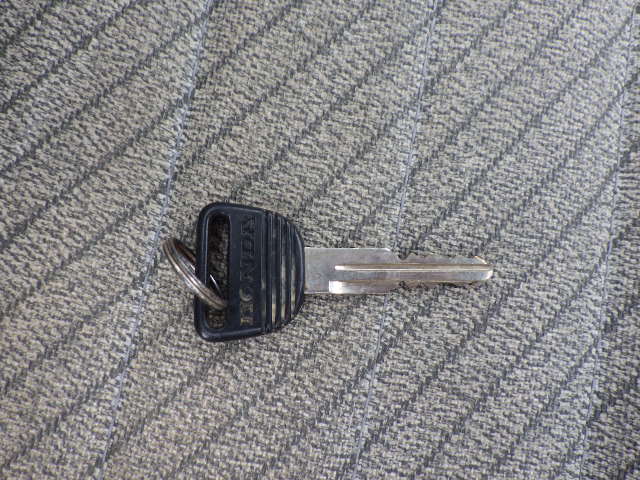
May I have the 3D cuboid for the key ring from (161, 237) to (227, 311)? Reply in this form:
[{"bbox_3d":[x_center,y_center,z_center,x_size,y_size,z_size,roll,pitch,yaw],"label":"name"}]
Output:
[{"bbox_3d":[-0.028,0.007,0.115,0.004,0.021,0.021,-43,90,-17],"label":"key ring"}]

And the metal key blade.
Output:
[{"bbox_3d":[0.020,0.008,0.129,0.048,0.002,0.011,0,83,-8],"label":"metal key blade"}]

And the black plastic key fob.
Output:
[{"bbox_3d":[-0.016,0.007,0.123,0.026,0.006,0.033,0,83,-8],"label":"black plastic key fob"}]

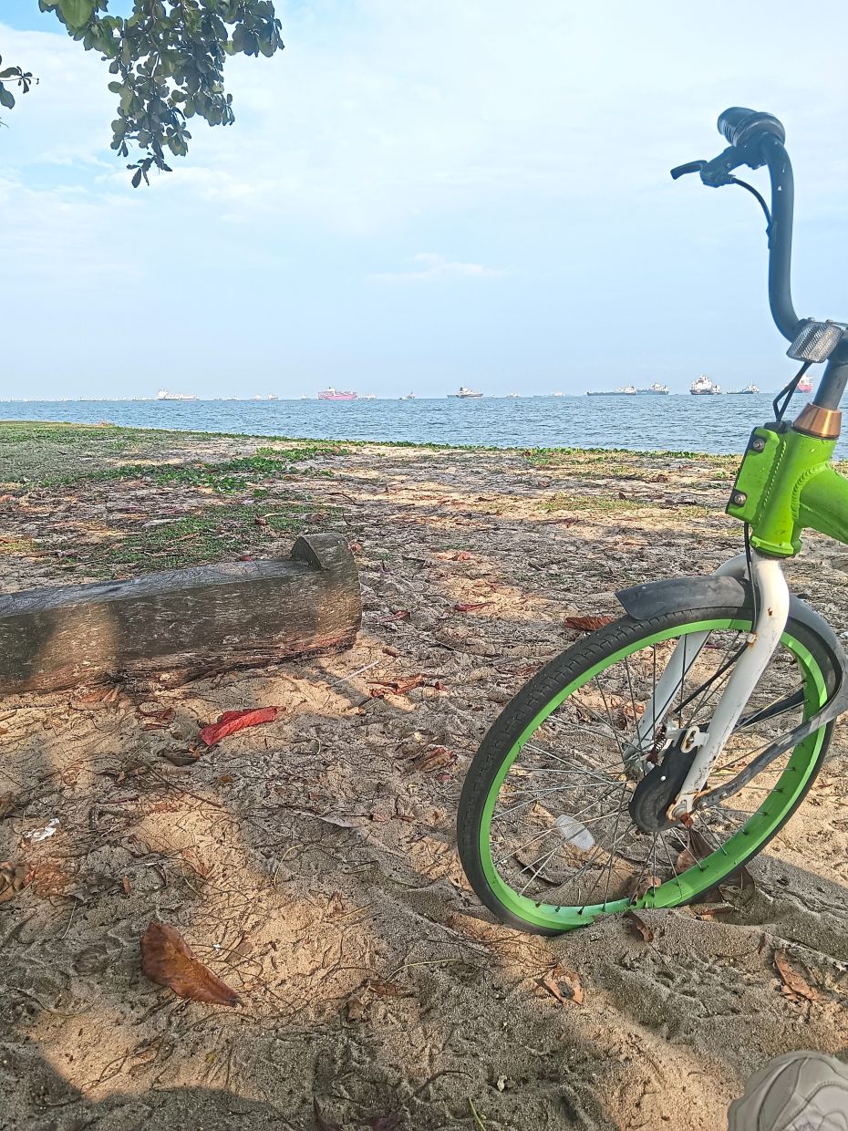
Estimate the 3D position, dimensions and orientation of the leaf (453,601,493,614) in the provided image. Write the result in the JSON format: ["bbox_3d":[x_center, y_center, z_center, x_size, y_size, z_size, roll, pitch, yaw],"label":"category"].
[{"bbox_3d":[0.186,0.149,3.144,0.150,0.024,0.060,-5,12,-21],"label":"leaf"}]

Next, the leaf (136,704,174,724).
[{"bbox_3d":[-0.656,0.365,2.089,0.095,0.025,0.060,-1,11,-3],"label":"leaf"}]

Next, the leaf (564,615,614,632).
[{"bbox_3d":[0.569,0.190,2.878,0.190,0.040,0.095,-1,11,0],"label":"leaf"}]

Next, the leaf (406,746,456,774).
[{"bbox_3d":[0.018,0.414,1.805,0.060,0.027,0.122,9,14,39],"label":"leaf"}]

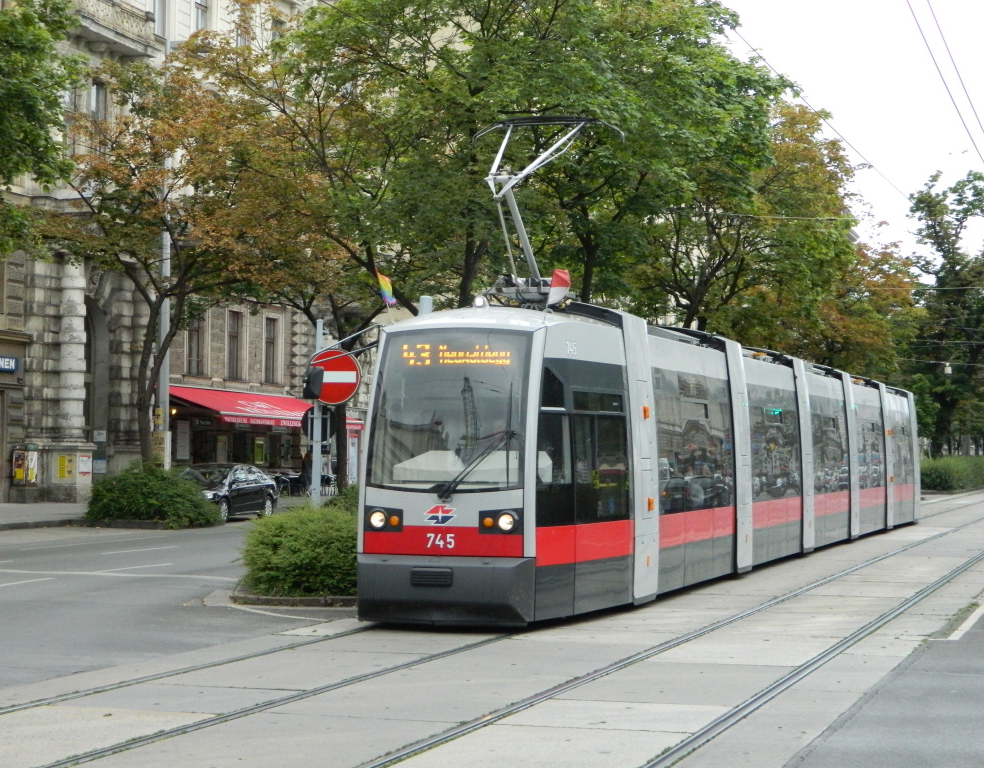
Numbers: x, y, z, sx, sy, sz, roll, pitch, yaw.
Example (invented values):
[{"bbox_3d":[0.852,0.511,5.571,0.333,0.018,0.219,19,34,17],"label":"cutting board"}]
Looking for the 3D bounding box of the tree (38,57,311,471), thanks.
[{"bbox_3d":[-7.614,-2.214,49.498,6.400,11.100,6.400,0,-2,0],"label":"tree"}]

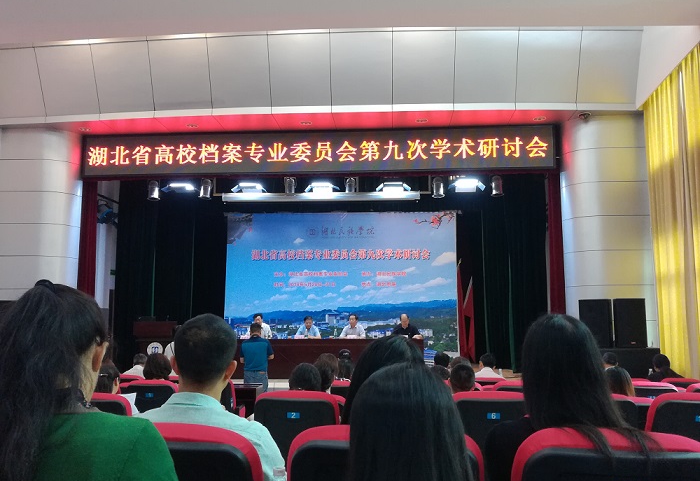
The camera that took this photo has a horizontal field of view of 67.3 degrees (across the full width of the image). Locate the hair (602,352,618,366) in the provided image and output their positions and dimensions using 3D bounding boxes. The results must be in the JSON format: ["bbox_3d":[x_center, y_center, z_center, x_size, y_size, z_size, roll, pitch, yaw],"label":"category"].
[{"bbox_3d":[3.022,1.386,6.100,0.170,0.170,0.200,0,-7,3],"label":"hair"}]

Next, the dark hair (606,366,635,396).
[{"bbox_3d":[1.996,1.066,3.880,0.210,0.280,0.220,0,-8,3],"label":"dark hair"}]

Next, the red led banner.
[{"bbox_3d":[-0.559,-1.477,8.777,7.870,0.690,0.160,-1,-7,3],"label":"red led banner"}]

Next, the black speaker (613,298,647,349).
[{"bbox_3d":[3.944,1.169,7.406,0.410,0.680,0.380,-3,-7,21],"label":"black speaker"}]

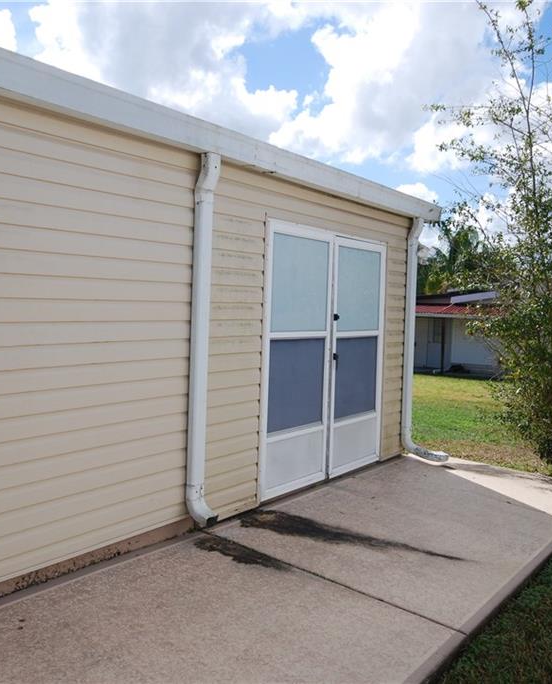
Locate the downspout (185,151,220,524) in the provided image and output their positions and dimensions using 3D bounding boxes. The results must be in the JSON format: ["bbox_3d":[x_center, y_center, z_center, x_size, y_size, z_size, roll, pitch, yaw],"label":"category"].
[{"bbox_3d":[-0.419,0.005,3.854,0.175,2.295,0.095,5,5,37],"label":"downspout"}]

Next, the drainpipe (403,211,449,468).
[{"bbox_3d":[1.499,-0.026,6.111,0.485,2.355,0.095,5,5,37],"label":"drainpipe"}]

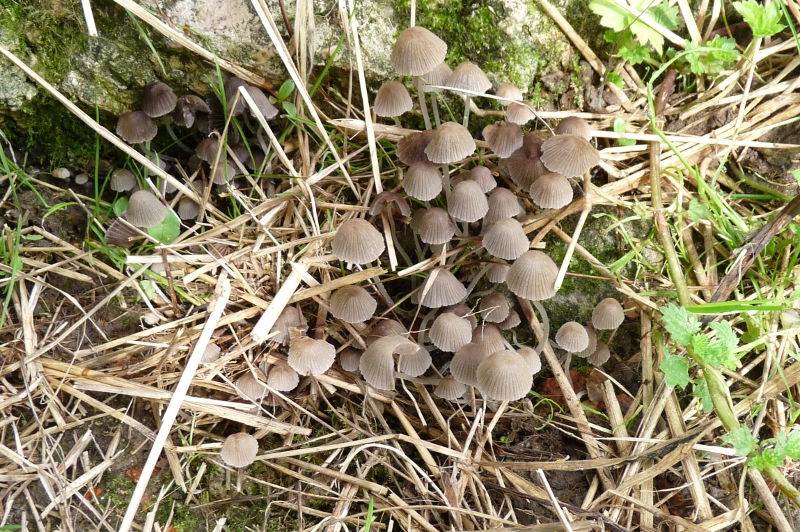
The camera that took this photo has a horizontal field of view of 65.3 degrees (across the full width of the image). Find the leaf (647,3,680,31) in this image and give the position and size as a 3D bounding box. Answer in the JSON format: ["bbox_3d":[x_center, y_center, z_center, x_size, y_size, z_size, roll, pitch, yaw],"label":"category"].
[{"bbox_3d":[0.173,-0.164,0.410,0.021,0.006,0.020,9,82,14],"label":"leaf"}]

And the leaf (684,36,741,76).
[{"bbox_3d":[0.200,-0.135,0.400,0.034,0.007,0.026,-7,76,13],"label":"leaf"}]

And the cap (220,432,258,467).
[{"bbox_3d":[-0.078,0.090,0.305,0.018,0.010,0.018,0,50,0],"label":"cap"}]

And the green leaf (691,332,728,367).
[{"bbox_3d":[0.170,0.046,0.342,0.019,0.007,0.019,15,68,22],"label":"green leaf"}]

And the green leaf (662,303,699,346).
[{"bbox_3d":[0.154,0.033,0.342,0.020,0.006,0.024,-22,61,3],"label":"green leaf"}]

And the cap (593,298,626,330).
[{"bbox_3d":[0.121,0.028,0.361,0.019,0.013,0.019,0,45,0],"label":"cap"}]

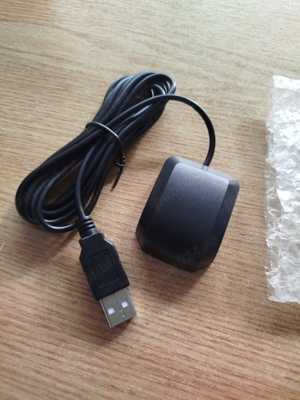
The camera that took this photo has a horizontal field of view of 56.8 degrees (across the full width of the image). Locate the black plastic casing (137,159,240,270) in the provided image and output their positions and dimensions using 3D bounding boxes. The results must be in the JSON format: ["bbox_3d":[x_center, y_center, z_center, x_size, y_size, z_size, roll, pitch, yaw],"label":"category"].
[{"bbox_3d":[0.018,0.004,0.126,0.038,0.015,0.050,22,73,6],"label":"black plastic casing"}]

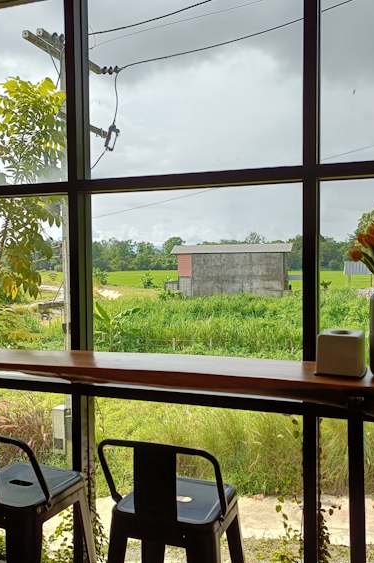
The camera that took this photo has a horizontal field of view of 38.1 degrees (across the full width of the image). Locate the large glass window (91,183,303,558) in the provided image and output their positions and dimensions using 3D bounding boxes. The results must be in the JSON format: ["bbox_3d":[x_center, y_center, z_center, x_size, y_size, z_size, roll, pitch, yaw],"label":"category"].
[{"bbox_3d":[0.001,0.404,2.125,0.910,1.560,0.080,0,2,20],"label":"large glass window"}]

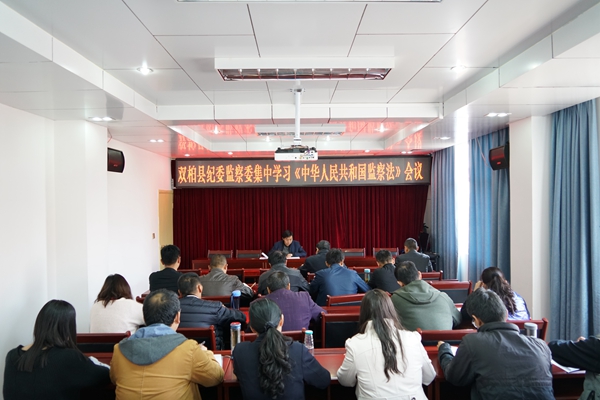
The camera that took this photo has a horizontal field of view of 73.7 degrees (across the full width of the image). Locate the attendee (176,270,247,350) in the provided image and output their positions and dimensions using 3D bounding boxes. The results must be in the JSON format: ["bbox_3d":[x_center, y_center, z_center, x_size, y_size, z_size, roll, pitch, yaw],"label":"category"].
[{"bbox_3d":[-0.700,1.139,3.050,0.580,1.220,0.700,0,1,9],"label":"attendee"}]

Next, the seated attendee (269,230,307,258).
[{"bbox_3d":[-0.219,1.149,7.000,0.590,1.210,0.720,-1,0,0],"label":"seated attendee"}]

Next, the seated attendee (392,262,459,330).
[{"bbox_3d":[0.920,1.109,3.060,0.550,1.280,0.700,0,1,-3],"label":"seated attendee"}]

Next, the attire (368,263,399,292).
[{"bbox_3d":[0.967,1.004,4.420,0.510,0.620,0.460,-1,0,0],"label":"attire"}]

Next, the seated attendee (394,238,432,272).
[{"bbox_3d":[1.420,1.109,5.100,0.520,1.240,0.700,0,1,-3],"label":"seated attendee"}]

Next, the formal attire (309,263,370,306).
[{"bbox_3d":[0.400,0.959,4.070,0.600,0.630,0.450,0,1,0],"label":"formal attire"}]

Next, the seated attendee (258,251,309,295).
[{"bbox_3d":[-0.191,1.164,4.360,0.560,1.200,0.740,-1,0,0],"label":"seated attendee"}]

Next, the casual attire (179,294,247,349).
[{"bbox_3d":[-0.763,1.033,3.230,0.580,0.590,0.480,-1,0,3],"label":"casual attire"}]

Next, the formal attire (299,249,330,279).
[{"bbox_3d":[0.266,0.995,5.450,0.550,0.630,0.460,-1,0,-9],"label":"formal attire"}]

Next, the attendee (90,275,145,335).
[{"bbox_3d":[-1.320,1.149,3.060,0.500,1.200,0.680,0,1,5],"label":"attendee"}]

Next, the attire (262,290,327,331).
[{"bbox_3d":[-0.093,1.013,3.220,0.560,0.610,0.460,-1,0,0],"label":"attire"}]

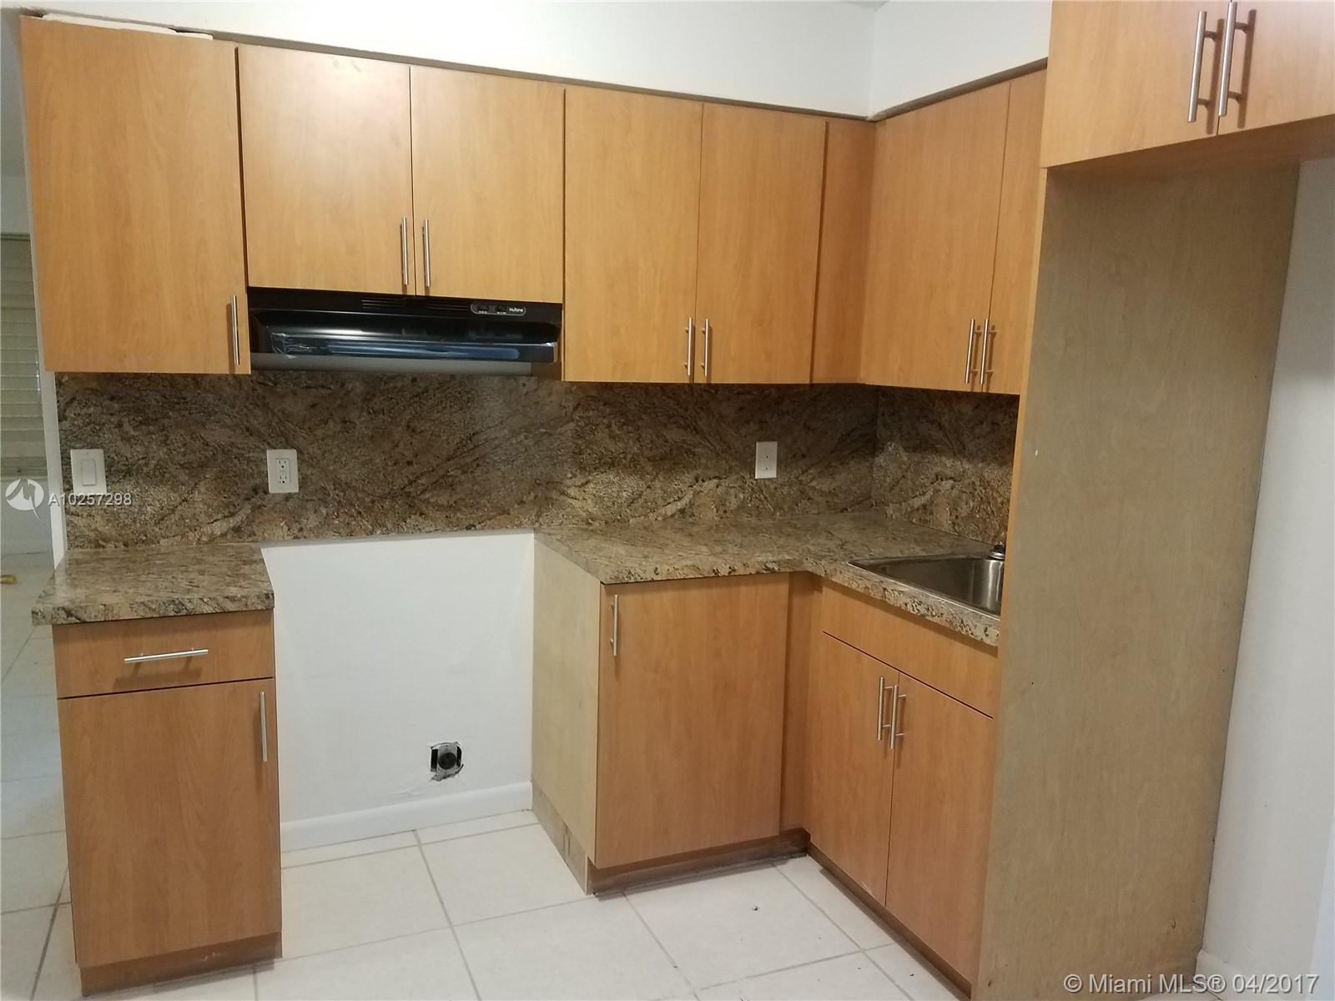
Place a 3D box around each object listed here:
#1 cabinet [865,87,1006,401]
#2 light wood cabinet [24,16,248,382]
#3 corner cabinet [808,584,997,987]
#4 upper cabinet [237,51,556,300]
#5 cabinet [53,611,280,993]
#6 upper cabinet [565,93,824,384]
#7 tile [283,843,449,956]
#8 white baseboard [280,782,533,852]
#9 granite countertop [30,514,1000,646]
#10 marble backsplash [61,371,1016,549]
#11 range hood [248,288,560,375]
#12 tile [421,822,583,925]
[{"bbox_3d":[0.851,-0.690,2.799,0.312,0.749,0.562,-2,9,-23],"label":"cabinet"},{"bbox_3d":[-1.242,-0.684,2.403,0.423,0.749,0.321,-2,9,-23],"label":"light wood cabinet"},{"bbox_3d":[0.832,0.673,2.554,0.631,0.875,0.710,-2,9,-23],"label":"corner cabinet"},{"bbox_3d":[-0.687,-0.805,2.614,0.771,0.544,0.332,-2,9,-23],"label":"upper cabinet"},{"bbox_3d":[-1.194,0.633,2.472,0.415,0.875,0.622,-2,9,-23],"label":"cabinet"},{"bbox_3d":[0.020,-0.731,2.929,0.770,0.749,0.332,-2,9,-23],"label":"upper cabinet"},{"bbox_3d":[-0.847,1.061,2.660,0.463,0.010,0.463,-2,9,-23],"label":"tile"},{"bbox_3d":[-0.777,0.953,3.036,0.769,0.095,0.015,-2,9,-23],"label":"white baseboard"},{"bbox_3d":[-0.125,0.204,2.437,2.452,0.038,1.390,-2,9,-23],"label":"granite countertop"},{"bbox_3d":[-0.395,-0.144,3.018,2.475,0.462,0.020,-2,9,-23],"label":"marble backsplash"},{"bbox_3d":[-0.673,-0.451,2.613,0.763,0.155,0.450,-2,9,-23],"label":"range hood"},{"bbox_3d":[-0.432,1.045,2.835,0.440,0.010,0.463,-2,9,-23],"label":"tile"}]

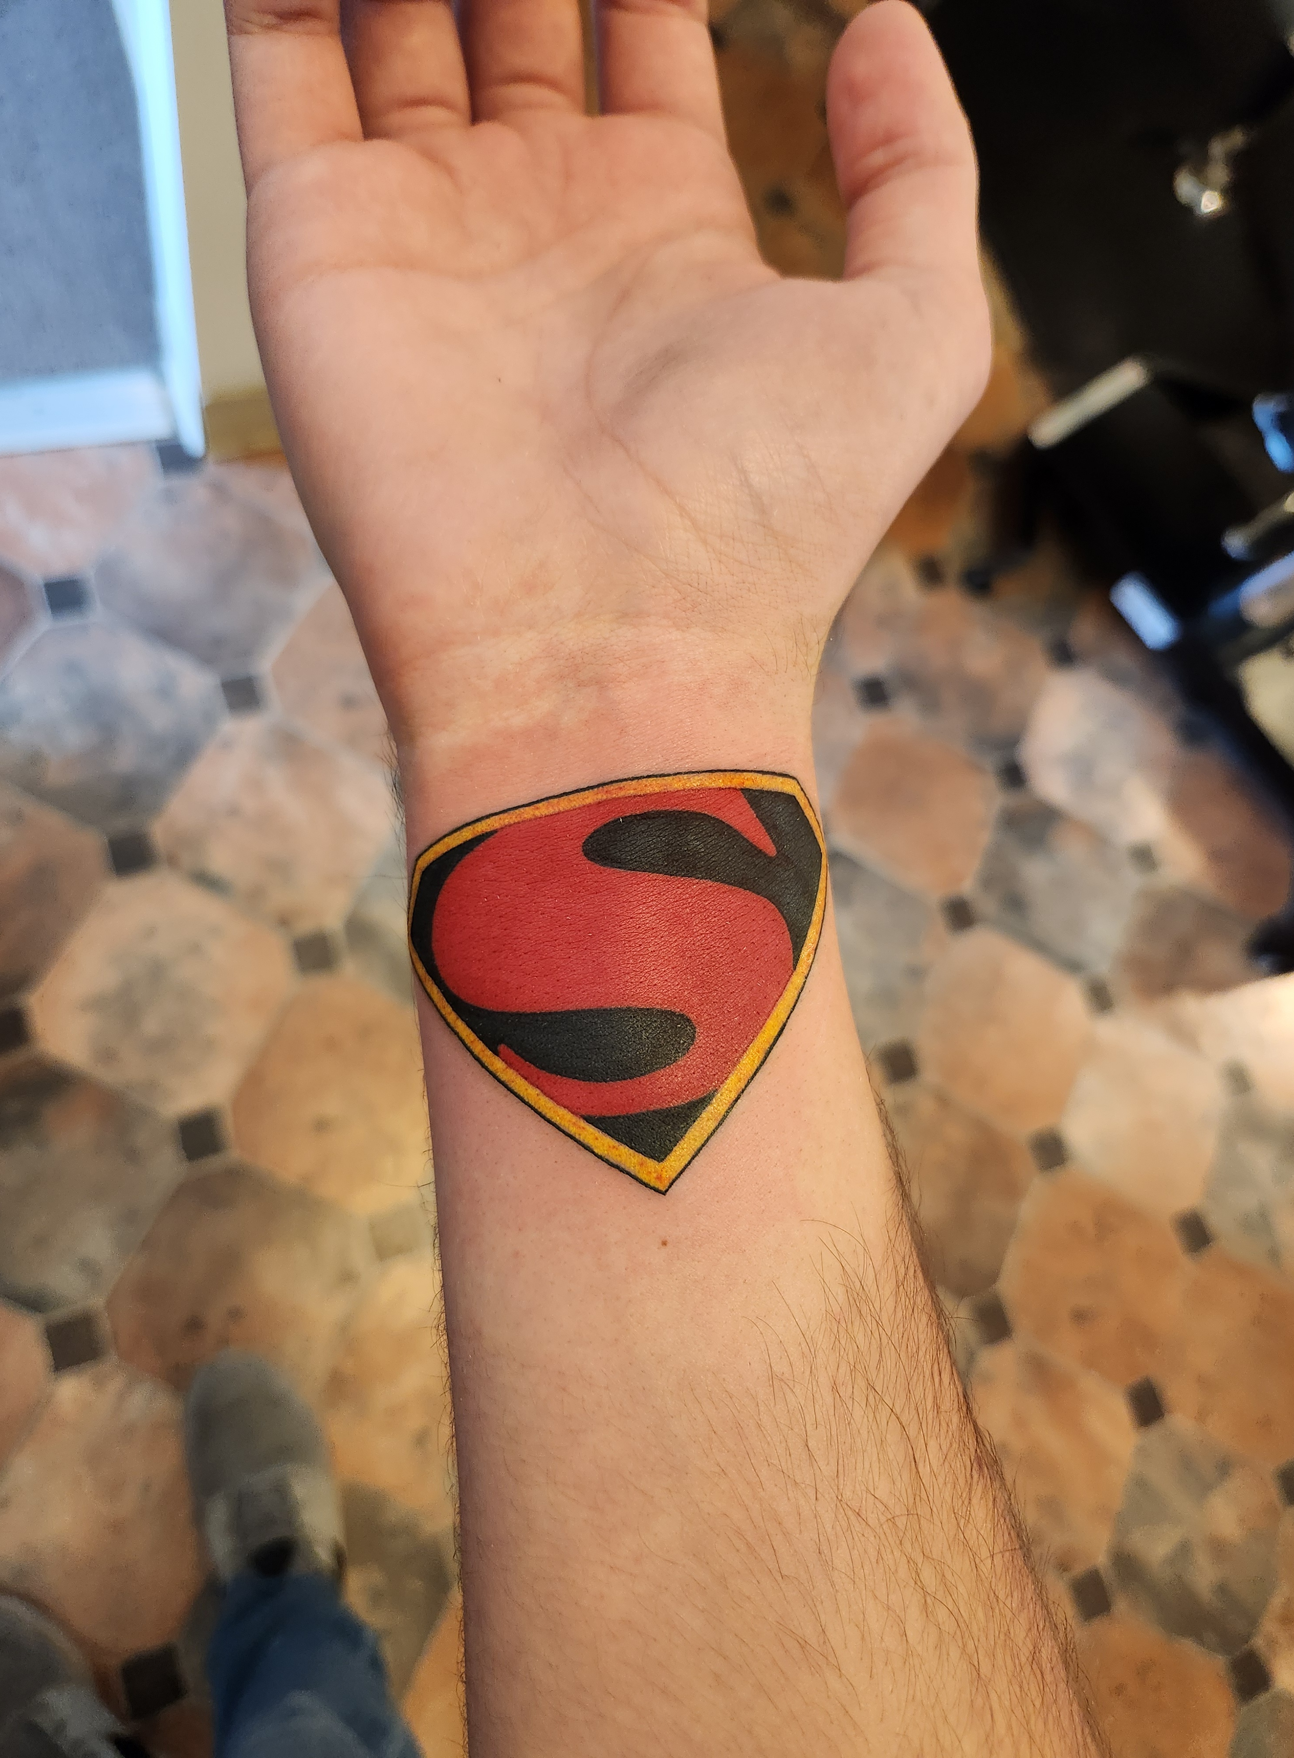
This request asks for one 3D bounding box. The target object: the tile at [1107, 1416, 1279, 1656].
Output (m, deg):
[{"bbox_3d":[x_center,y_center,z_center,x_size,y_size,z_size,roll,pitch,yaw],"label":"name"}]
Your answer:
[{"bbox_3d":[0.579,0.698,1.240,0.193,0.010,0.193,30,69,-6],"label":"tile"}]

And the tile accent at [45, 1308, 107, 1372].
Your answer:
[{"bbox_3d":[-0.512,0.413,1.048,0.037,0.010,0.037,-15,79,-19],"label":"tile accent"}]

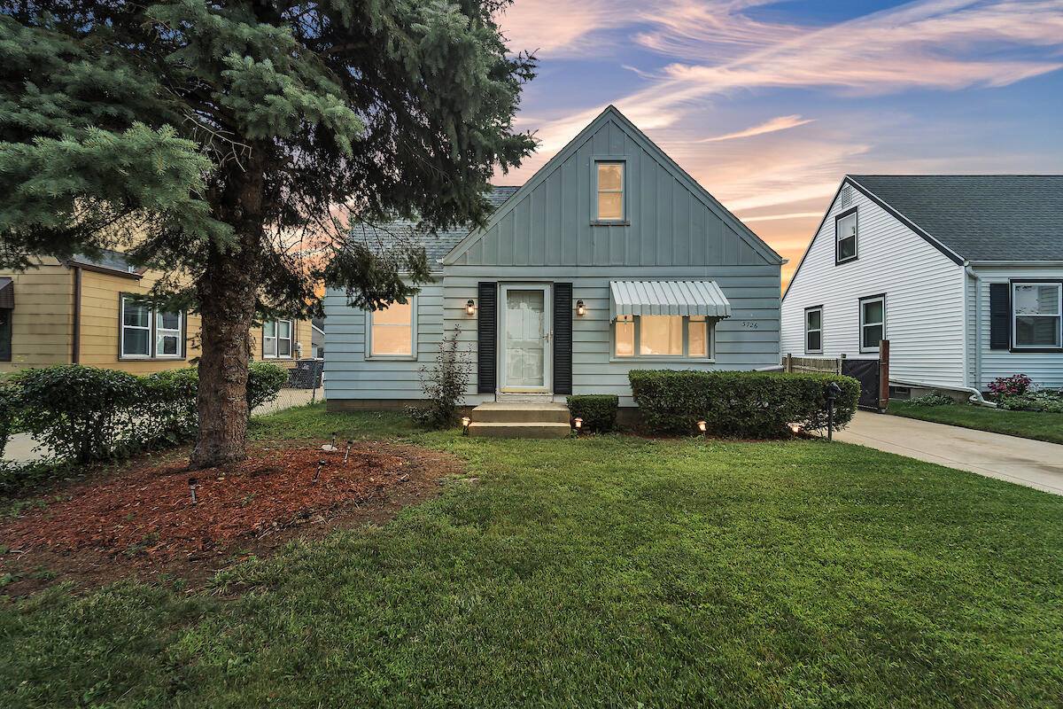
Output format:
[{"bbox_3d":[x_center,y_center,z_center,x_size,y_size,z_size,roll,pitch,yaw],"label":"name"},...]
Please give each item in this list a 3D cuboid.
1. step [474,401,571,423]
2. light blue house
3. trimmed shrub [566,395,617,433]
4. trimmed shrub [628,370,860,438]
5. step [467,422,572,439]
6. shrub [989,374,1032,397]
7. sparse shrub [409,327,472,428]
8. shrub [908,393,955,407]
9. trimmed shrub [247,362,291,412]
[{"bbox_3d":[-0.140,1.010,7.220,1.540,0.210,1.130,0,-1,0],"label":"step"},{"bbox_3d":[0.130,-1.840,11.950,9.350,6.400,8.500,0,-1,0],"label":"light blue house"},{"bbox_3d":[1.040,0.985,7.000,0.800,0.610,0.720,0,-1,0],"label":"trimmed shrub"},{"bbox_3d":[3.380,0.790,6.800,3.480,1.030,0.920,0,-1,0],"label":"trimmed shrub"},{"bbox_3d":[-0.170,1.200,6.520,1.570,0.200,0.330,0,-1,0],"label":"step"},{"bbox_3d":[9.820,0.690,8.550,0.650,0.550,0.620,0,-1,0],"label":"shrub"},{"bbox_3d":[-1.600,0.400,7.250,1.020,1.760,0.880,0,-1,0],"label":"sparse shrub"},{"bbox_3d":[9.020,1.010,9.350,0.500,0.300,0.720,0,-1,0],"label":"shrub"},{"bbox_3d":[-5.550,0.720,8.300,1.200,1.120,1.200,0,-1,0],"label":"trimmed shrub"}]

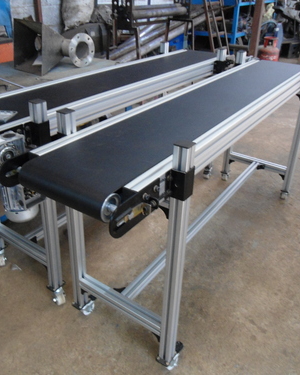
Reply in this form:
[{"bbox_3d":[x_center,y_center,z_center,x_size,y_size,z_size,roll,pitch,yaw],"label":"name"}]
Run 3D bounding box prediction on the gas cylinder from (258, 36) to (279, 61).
[{"bbox_3d":[1.833,-2.008,5.859,0.310,0.600,0.310,19,34,28],"label":"gas cylinder"}]

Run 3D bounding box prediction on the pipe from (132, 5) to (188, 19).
[{"bbox_3d":[0.120,-2.167,4.643,0.088,0.088,1.120,21,34,30],"label":"pipe"}]

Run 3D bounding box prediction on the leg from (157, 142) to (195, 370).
[{"bbox_3d":[0.081,0.297,1.268,0.060,0.952,0.072,19,34,28],"label":"leg"}]

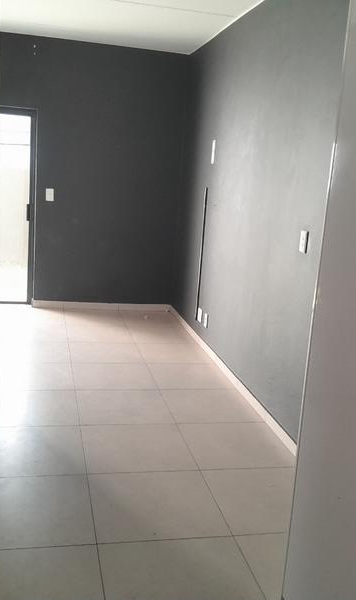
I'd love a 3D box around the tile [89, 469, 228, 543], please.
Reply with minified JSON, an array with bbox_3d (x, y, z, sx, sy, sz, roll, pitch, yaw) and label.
[{"bbox_3d":[-0.109,0.970,2.859,0.600,0.012,0.600,1,12,-13],"label":"tile"}]

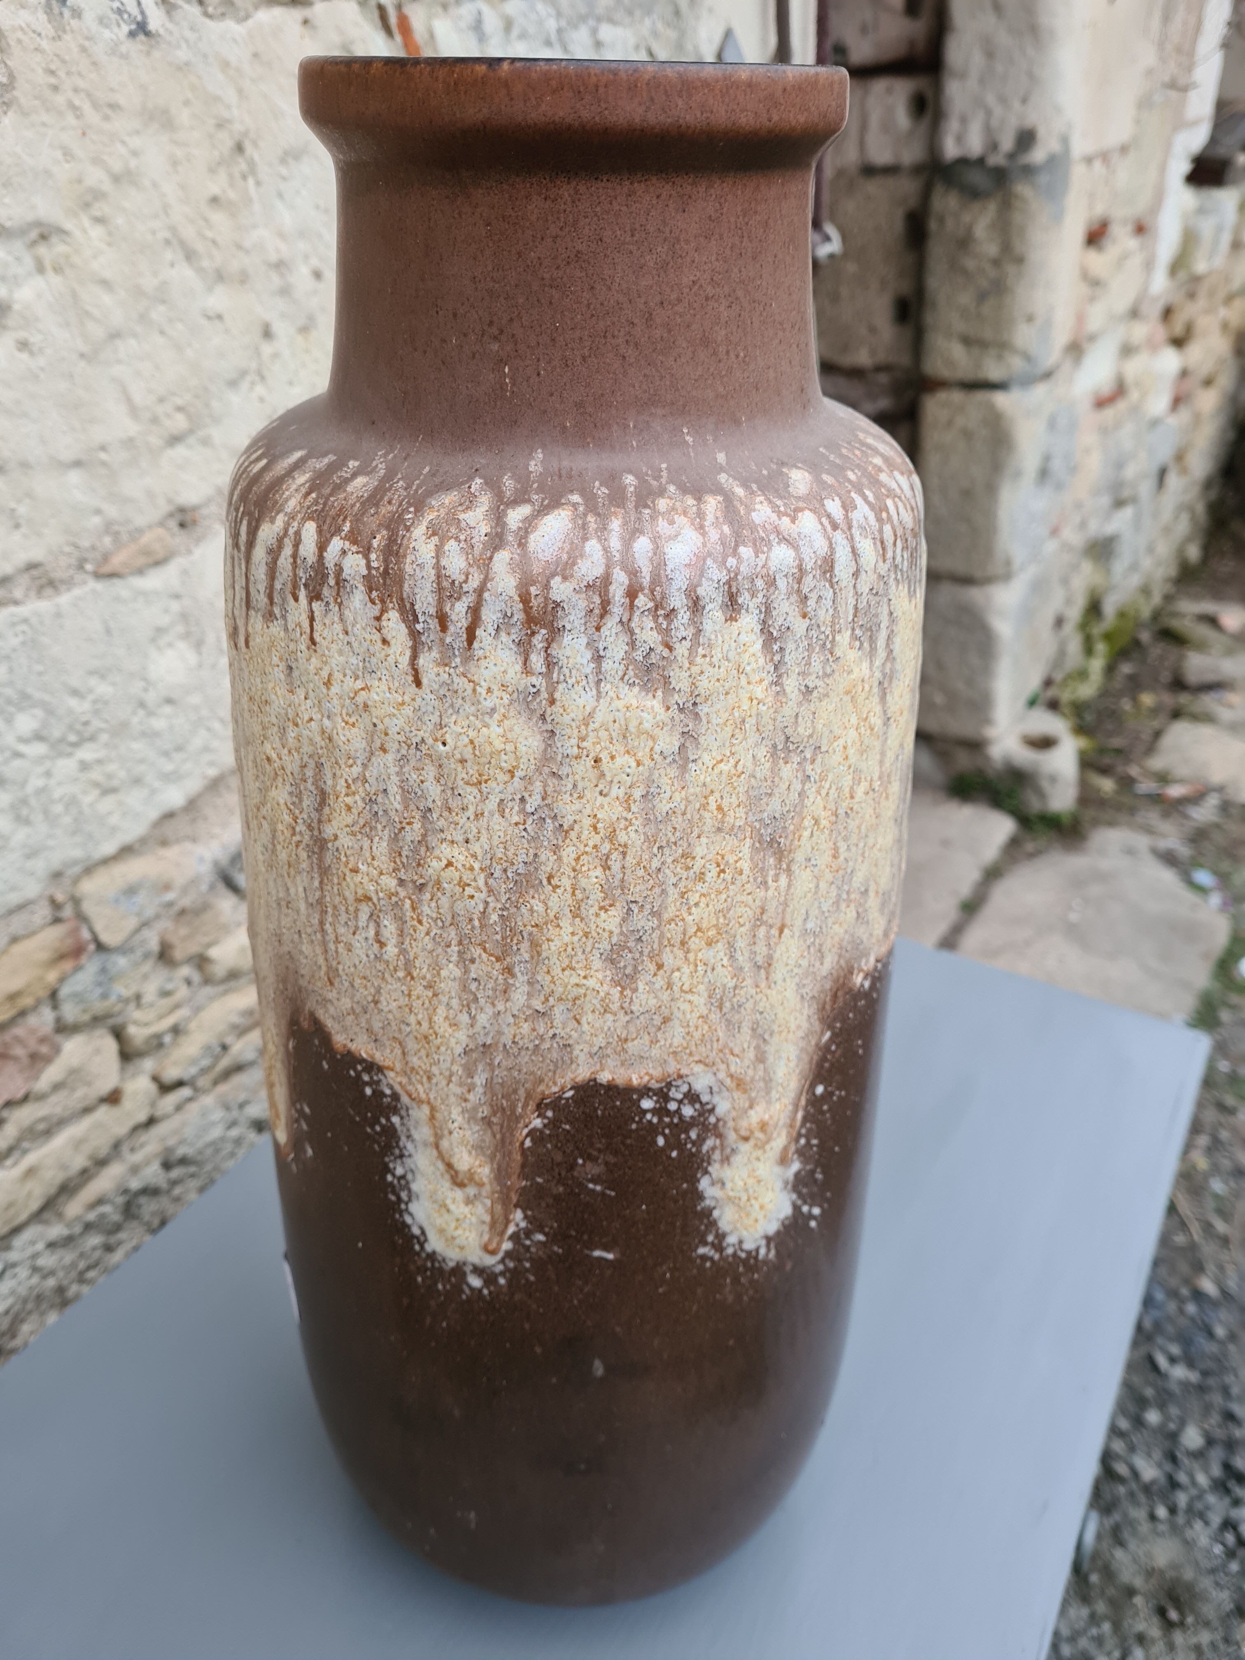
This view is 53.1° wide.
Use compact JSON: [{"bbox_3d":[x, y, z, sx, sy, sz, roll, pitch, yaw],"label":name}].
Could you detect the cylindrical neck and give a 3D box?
[{"bbox_3d":[-0.010,-0.118,0.247,0.102,0.059,0.102,0,32,-2],"label":"cylindrical neck"}]

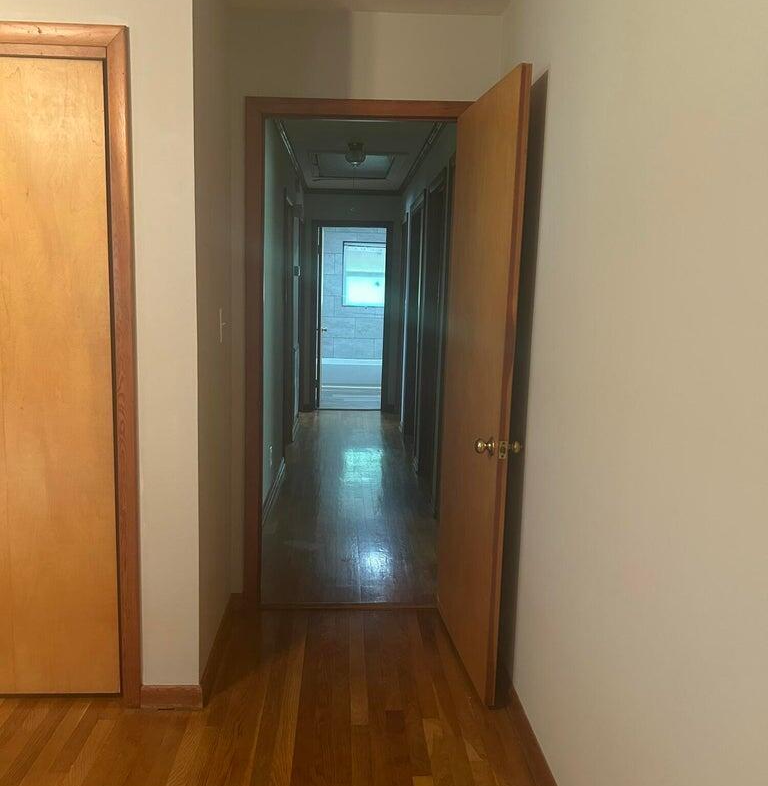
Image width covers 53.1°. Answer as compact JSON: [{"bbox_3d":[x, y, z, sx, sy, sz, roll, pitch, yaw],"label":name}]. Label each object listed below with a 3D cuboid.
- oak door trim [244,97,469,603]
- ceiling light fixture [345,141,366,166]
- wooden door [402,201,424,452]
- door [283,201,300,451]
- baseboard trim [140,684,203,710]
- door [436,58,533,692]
[{"bbox_3d":[-0.118,-0.106,3.212,0.910,2.120,0.090,1,8,-3],"label":"oak door trim"},{"bbox_3d":[-0.210,-1.762,5.688,0.165,0.165,0.165,1,8,-3],"label":"ceiling light fixture"},{"bbox_3d":[0.263,-0.498,6.438,0.050,2.020,0.880,1,8,-3],"label":"wooden door"},{"bbox_3d":[-0.794,-0.541,6.333,0.100,2.080,0.930,1,8,-3],"label":"door"},{"bbox_3d":[-0.696,0.997,2.525,0.200,0.077,0.020,1,8,-3],"label":"baseboard trim"},{"bbox_3d":[0.340,-0.024,2.842,0.036,2.040,0.780,0,8,-9],"label":"door"}]

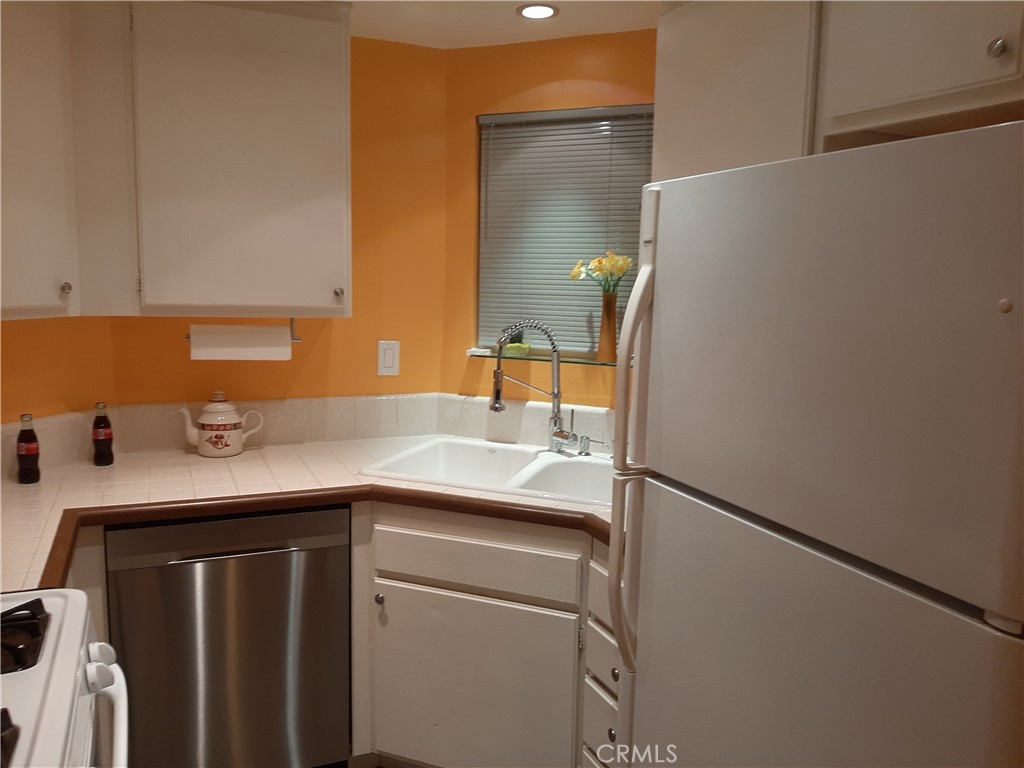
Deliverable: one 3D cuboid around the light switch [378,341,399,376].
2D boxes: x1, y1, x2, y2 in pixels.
[{"bbox_3d":[-0.454,-0.093,2.849,0.081,0.126,0.012,-2,8,-23],"label":"light switch"}]

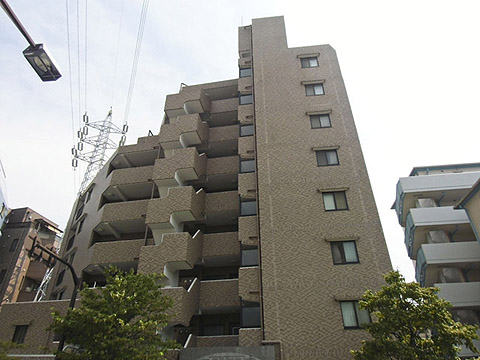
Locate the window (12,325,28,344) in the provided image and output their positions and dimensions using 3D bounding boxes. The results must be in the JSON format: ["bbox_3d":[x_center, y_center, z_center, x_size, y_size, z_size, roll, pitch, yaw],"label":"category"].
[{"bbox_3d":[-12.466,8.814,18.853,0.830,1.060,0.150,-6,-34,8],"label":"window"}]

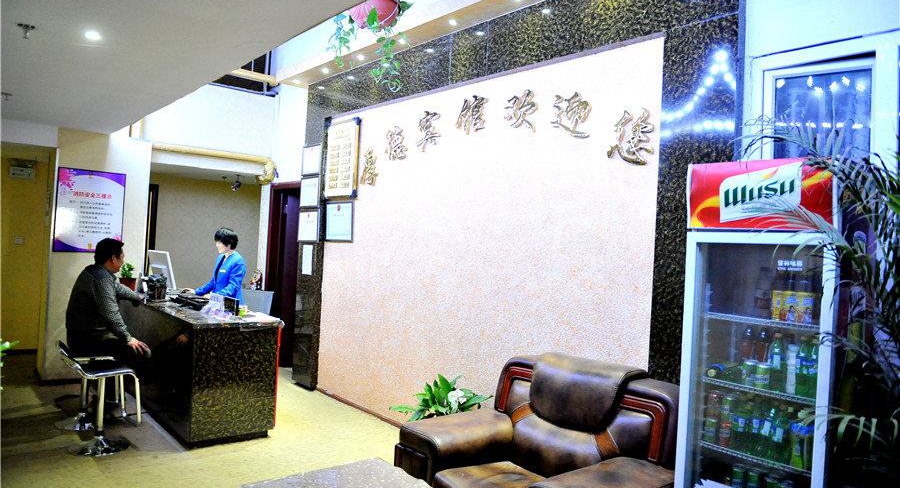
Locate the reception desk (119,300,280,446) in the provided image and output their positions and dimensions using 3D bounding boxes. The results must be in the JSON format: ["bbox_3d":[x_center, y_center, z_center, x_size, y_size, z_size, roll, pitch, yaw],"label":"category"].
[{"bbox_3d":[-2.302,0.953,5.188,0.639,0.858,2.331,3,0,-41],"label":"reception desk"}]

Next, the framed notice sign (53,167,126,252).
[{"bbox_3d":[-3.409,-0.302,5.689,0.557,0.773,0.025,3,0,-41],"label":"framed notice sign"}]

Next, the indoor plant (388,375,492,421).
[{"bbox_3d":[-0.069,1.172,3.779,0.500,0.650,0.520,3,0,-41],"label":"indoor plant"}]

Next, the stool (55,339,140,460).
[{"bbox_3d":[-2.393,0.998,4.028,0.507,0.755,0.426,3,0,-41],"label":"stool"}]

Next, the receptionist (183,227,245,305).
[{"bbox_3d":[-2.201,0.612,5.723,0.480,1.570,0.660,3,0,-40],"label":"receptionist"}]

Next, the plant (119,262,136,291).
[{"bbox_3d":[-3.174,0.325,5.898,0.190,0.310,0.190,3,0,-40],"label":"plant"}]

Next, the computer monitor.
[{"bbox_3d":[-2.854,0.272,5.929,0.180,0.410,0.490,3,0,-40],"label":"computer monitor"}]

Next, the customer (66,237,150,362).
[{"bbox_3d":[-2.639,0.651,4.627,0.600,1.340,0.490,3,0,-41],"label":"customer"}]

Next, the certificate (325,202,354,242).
[{"bbox_3d":[-1.056,-0.212,5.754,0.022,0.385,0.507,3,0,-41],"label":"certificate"}]

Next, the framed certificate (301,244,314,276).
[{"bbox_3d":[-1.435,0.163,6.048,0.020,0.305,0.220,3,0,-40],"label":"framed certificate"}]

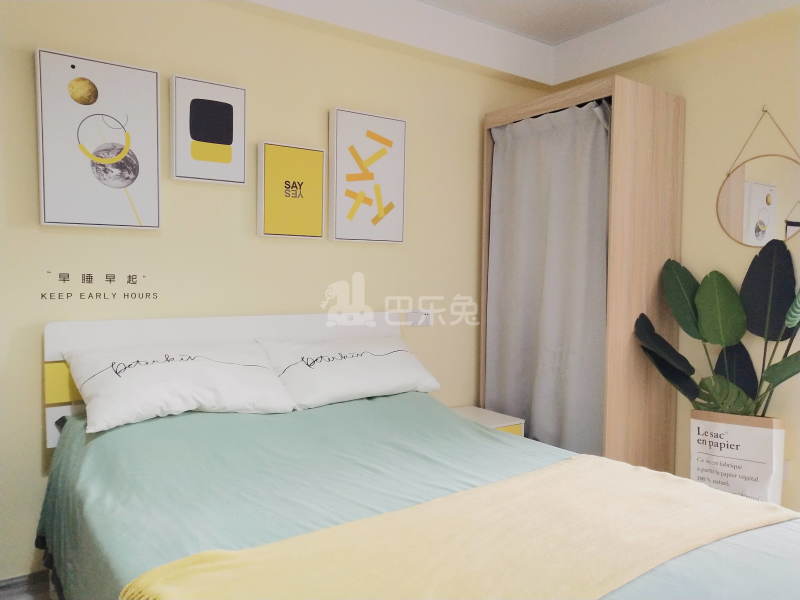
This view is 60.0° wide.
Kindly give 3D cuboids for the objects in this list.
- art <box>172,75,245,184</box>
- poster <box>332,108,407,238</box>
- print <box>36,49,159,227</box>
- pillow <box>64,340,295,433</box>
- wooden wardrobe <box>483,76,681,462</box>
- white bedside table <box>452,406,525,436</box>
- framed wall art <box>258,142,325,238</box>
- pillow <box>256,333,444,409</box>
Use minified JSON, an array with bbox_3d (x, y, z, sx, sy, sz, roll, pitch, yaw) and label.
[{"bbox_3d":[-0.769,-0.670,2.788,0.301,0.394,0.040,-1,2,-36],"label":"art"},{"bbox_3d":[-0.147,-0.567,3.252,0.397,0.591,0.040,-1,2,-36],"label":"poster"},{"bbox_3d":[-1.098,-0.569,2.549,0.412,0.602,0.040,-1,2,-36],"label":"print"},{"bbox_3d":[-0.779,0.287,2.497,0.720,0.160,0.420,-1,31,-36],"label":"pillow"},{"bbox_3d":[0.903,0.002,3.559,0.549,1.980,0.812,-1,2,-36],"label":"wooden wardrobe"},{"bbox_3d":[0.329,0.785,3.445,0.410,0.406,0.395,-1,2,-36],"label":"white bedside table"},{"bbox_3d":[-0.468,-0.470,3.018,0.294,0.396,0.040,-1,2,-36],"label":"framed wall art"},{"bbox_3d":[-0.220,0.275,2.953,0.720,0.160,0.420,-1,31,-36],"label":"pillow"}]

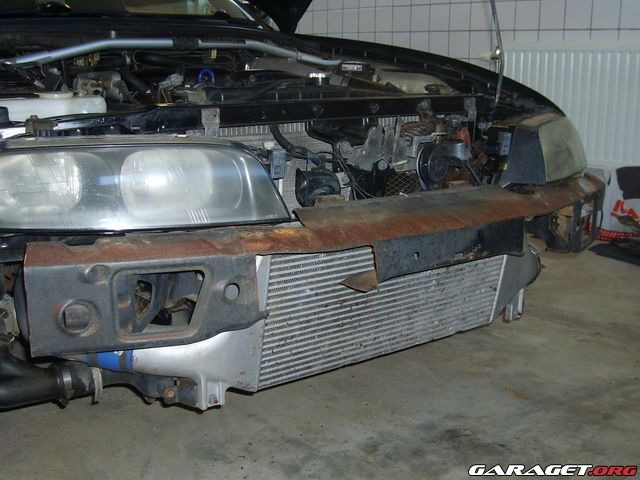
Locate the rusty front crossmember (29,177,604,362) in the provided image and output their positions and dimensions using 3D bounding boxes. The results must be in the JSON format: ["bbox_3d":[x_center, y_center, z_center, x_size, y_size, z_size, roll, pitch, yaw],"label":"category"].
[{"bbox_3d":[0.190,0.013,1.531,1.457,0.174,0.248,-9,14,-38],"label":"rusty front crossmember"}]

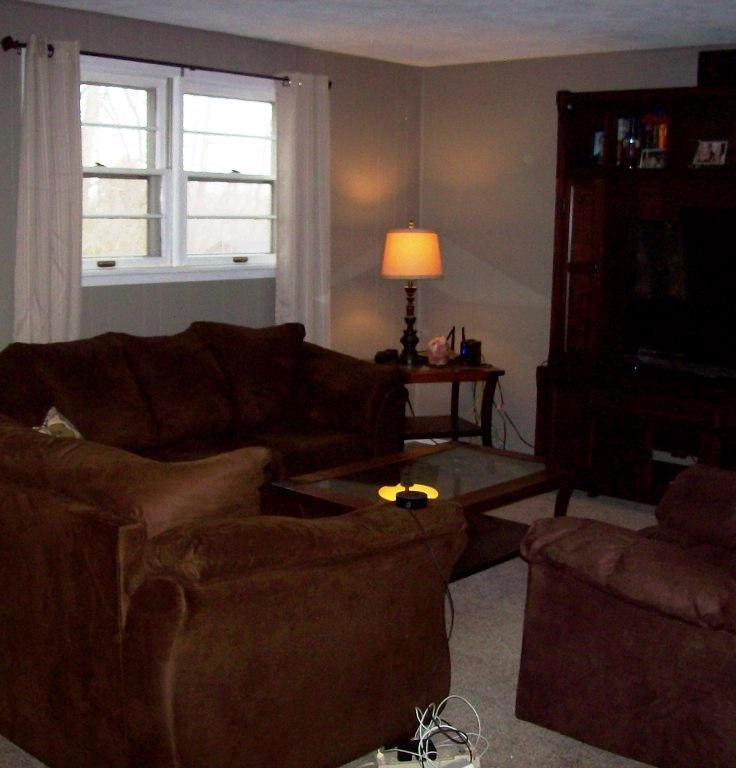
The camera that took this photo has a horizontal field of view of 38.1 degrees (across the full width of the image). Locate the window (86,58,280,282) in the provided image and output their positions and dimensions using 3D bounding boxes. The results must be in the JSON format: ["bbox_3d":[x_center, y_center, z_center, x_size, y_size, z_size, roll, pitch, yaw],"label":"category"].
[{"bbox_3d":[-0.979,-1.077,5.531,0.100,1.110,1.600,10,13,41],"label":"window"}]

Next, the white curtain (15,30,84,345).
[{"bbox_3d":[-1.457,-0.613,4.941,0.090,1.900,0.340,10,13,41],"label":"white curtain"}]

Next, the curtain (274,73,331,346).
[{"bbox_3d":[-0.376,-0.794,6.107,0.090,1.900,0.420,10,13,41],"label":"curtain"}]

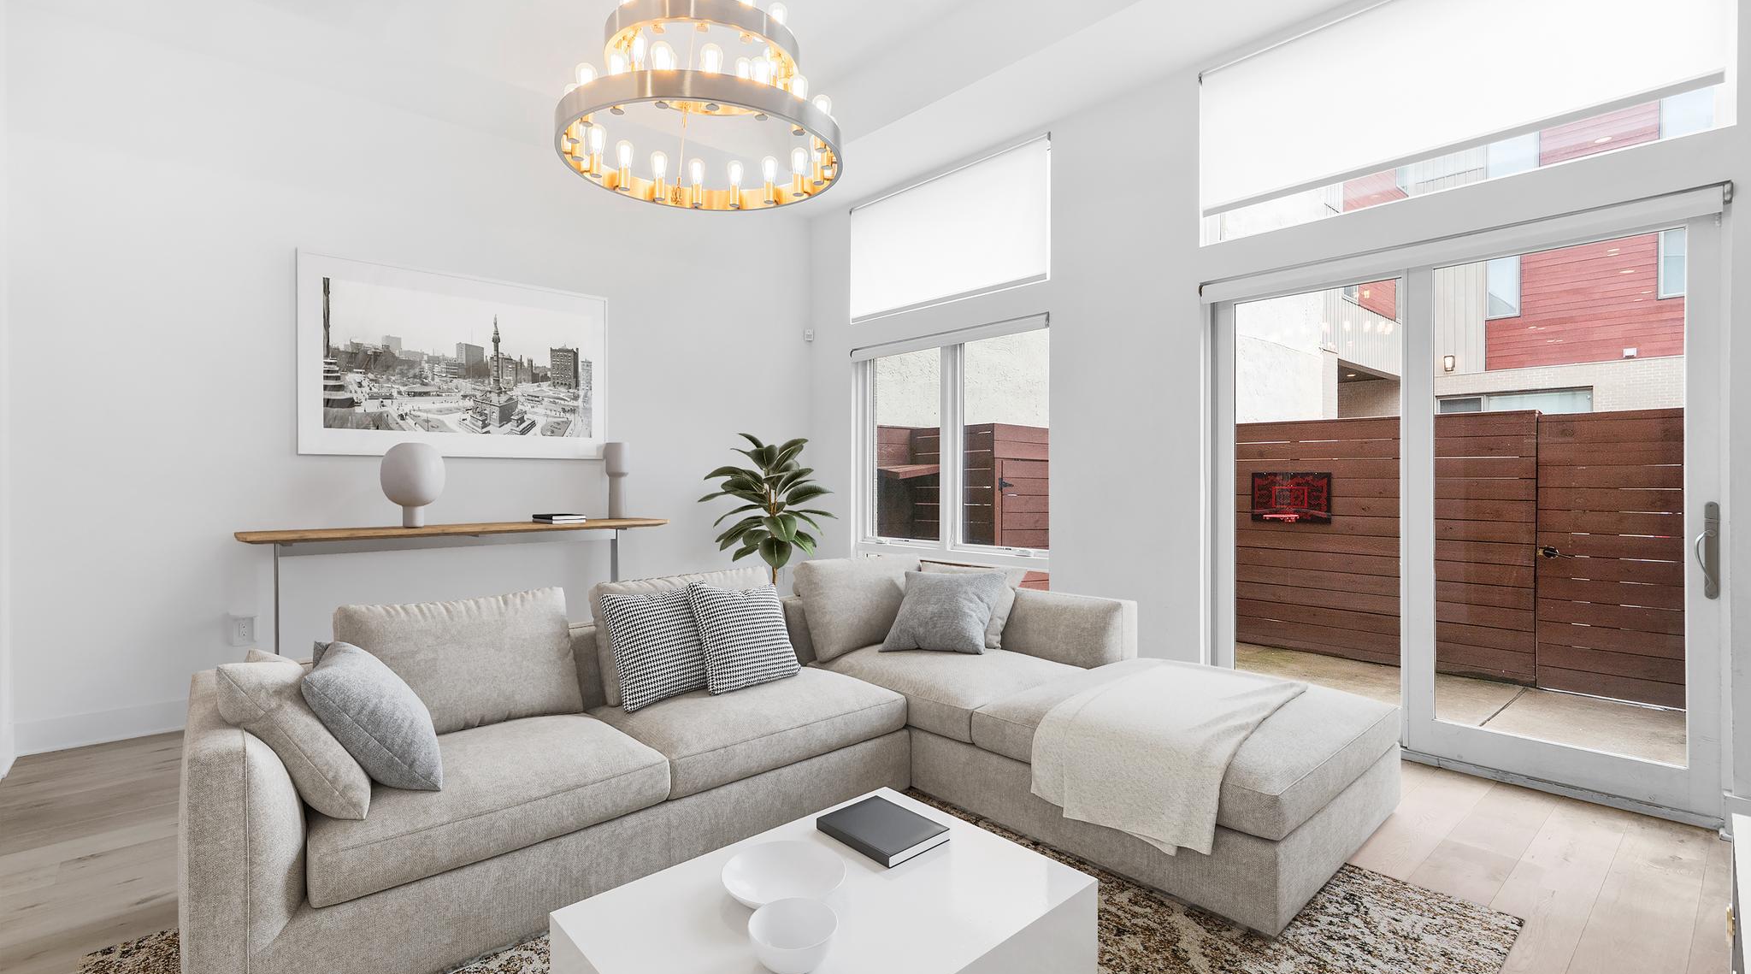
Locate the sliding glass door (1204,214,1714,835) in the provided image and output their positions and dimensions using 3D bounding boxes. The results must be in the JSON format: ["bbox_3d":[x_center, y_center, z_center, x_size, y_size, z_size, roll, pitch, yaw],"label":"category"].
[{"bbox_3d":[2.335,0.073,3.328,0.120,2.155,1.764,0,0,-42],"label":"sliding glass door"}]

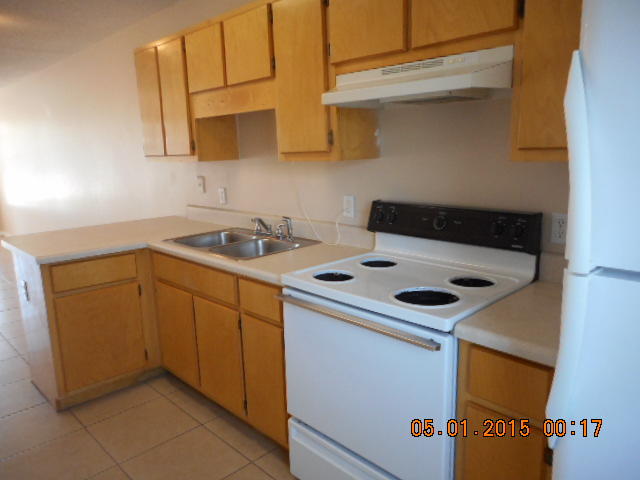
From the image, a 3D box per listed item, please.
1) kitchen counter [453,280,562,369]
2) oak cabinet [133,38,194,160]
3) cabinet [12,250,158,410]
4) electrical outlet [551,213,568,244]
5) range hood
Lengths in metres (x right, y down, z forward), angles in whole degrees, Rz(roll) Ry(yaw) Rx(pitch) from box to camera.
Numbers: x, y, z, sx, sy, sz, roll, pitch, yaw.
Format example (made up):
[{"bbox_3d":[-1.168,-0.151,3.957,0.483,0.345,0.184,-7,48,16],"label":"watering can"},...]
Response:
[{"bbox_3d":[0.742,0.244,1.498,0.305,0.042,0.637,9,16,44],"label":"kitchen counter"},{"bbox_3d":[-0.929,-0.939,3.167,0.746,0.776,0.320,9,16,44],"label":"oak cabinet"},{"bbox_3d":[-1.436,0.473,2.894,0.570,0.840,0.610,9,16,44],"label":"cabinet"},{"bbox_3d":[0.902,-0.038,1.724,0.071,0.113,0.012,9,16,44],"label":"electrical outlet"},{"bbox_3d":[0.396,-0.608,1.792,0.760,0.132,0.455,9,16,44],"label":"range hood"}]

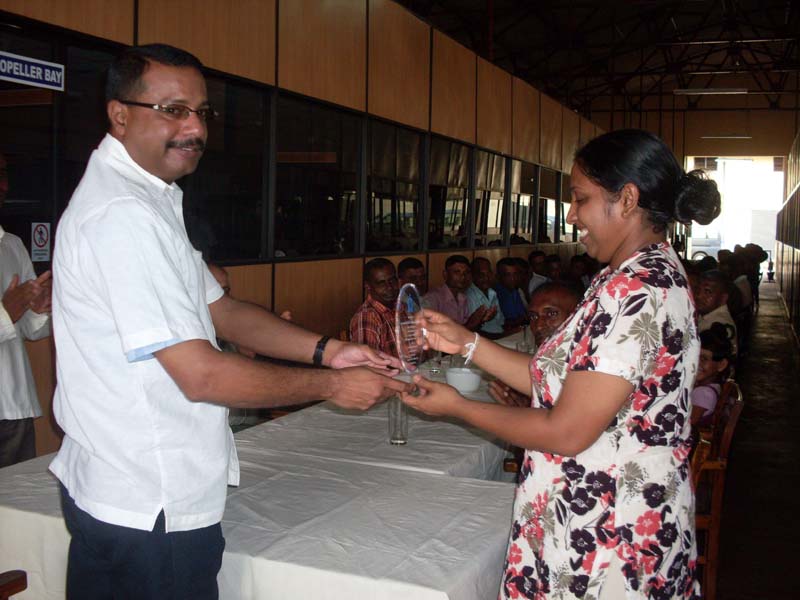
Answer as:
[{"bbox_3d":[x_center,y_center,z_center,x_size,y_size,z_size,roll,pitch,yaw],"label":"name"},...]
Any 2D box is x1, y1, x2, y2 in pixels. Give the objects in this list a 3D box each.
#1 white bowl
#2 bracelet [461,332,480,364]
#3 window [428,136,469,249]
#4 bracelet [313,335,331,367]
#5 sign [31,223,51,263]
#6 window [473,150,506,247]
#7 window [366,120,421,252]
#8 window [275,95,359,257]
[{"bbox_3d":[0.280,0.352,3.840,0.152,0.083,0.152,2,5,4],"label":"white bowl"},{"bbox_3d":[0.132,0.088,1.620,0.025,0.058,0.050,25,8,-12],"label":"bracelet"},{"bbox_3d":[0.439,-0.918,7.834,0.050,0.942,1.091,4,5,23],"label":"window"},{"bbox_3d":[-0.147,0.096,1.640,0.018,0.063,0.052,15,12,10],"label":"bracelet"},{"bbox_3d":[-1.421,-0.229,3.482,0.008,0.153,0.097,4,5,23],"label":"sign"},{"bbox_3d":[0.921,-1.006,8.977,0.050,0.942,1.131,4,5,23],"label":"window"},{"bbox_3d":[-0.036,-0.831,6.709,0.050,0.942,1.077,4,5,23],"label":"window"},{"bbox_3d":[-0.506,-0.746,5.596,0.050,0.942,1.131,4,5,23],"label":"window"}]

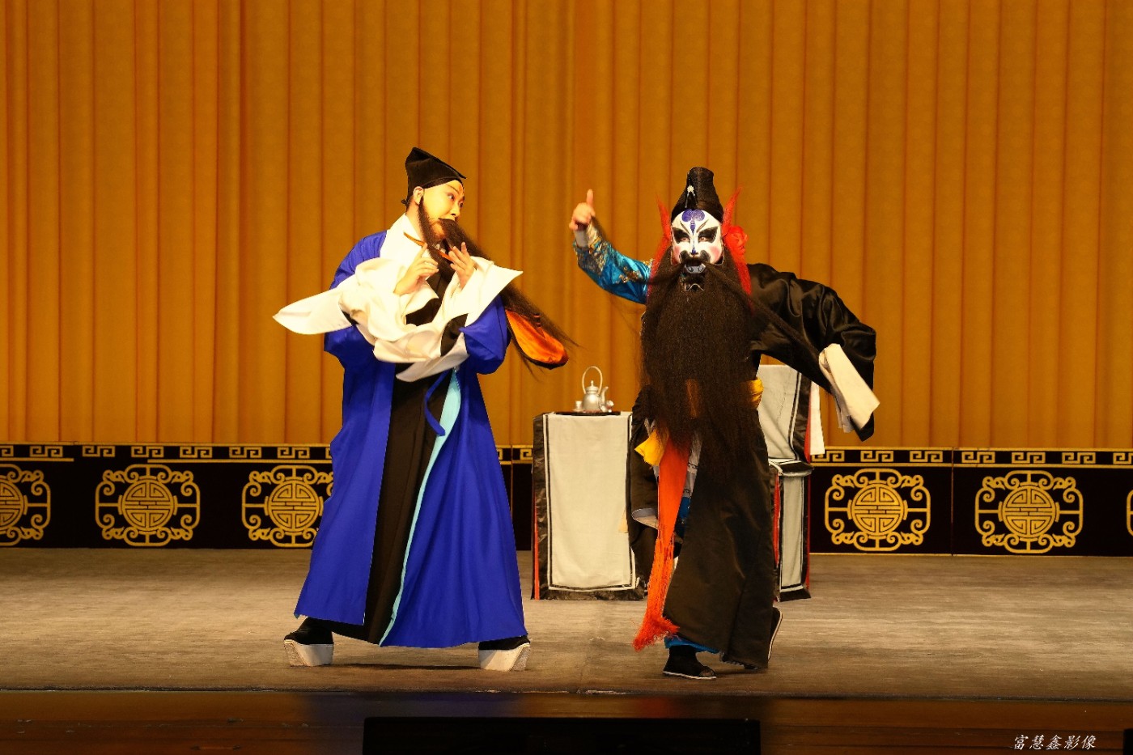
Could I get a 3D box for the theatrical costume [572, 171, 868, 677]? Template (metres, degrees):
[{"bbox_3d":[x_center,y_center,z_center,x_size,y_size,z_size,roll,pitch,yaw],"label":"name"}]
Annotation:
[{"bbox_3d":[0.533,0.152,10.300,1.030,1.710,0.600,0,2,-3],"label":"theatrical costume"}]

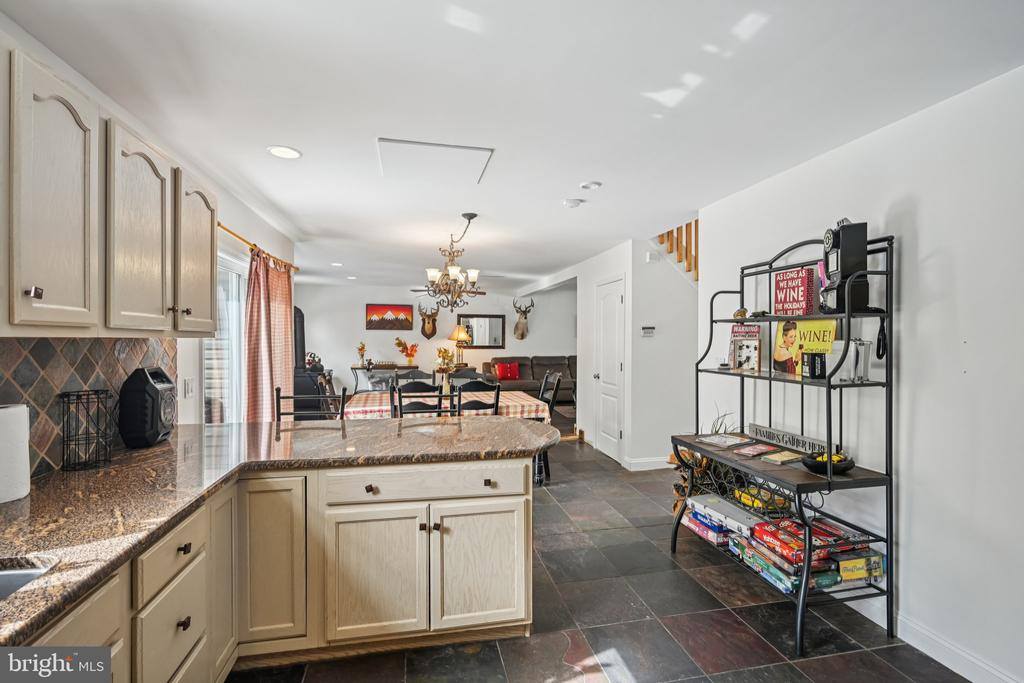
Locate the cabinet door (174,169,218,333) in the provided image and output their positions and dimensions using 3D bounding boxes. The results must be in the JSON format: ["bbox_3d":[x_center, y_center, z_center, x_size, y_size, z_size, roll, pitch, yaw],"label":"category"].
[{"bbox_3d":[-1.447,-0.387,2.110,0.022,0.695,0.375,0,0,-11],"label":"cabinet door"}]

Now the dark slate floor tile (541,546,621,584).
[{"bbox_3d":[0.403,1.378,2.808,0.395,0.012,0.395,0,0,-12],"label":"dark slate floor tile"}]

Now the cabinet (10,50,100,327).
[{"bbox_3d":[-1.411,-0.385,1.250,0.310,0.710,0.330,0,0,-11],"label":"cabinet"}]

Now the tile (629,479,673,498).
[{"bbox_3d":[1.336,1.374,4.222,0.395,0.012,0.395,0,0,-12],"label":"tile"}]

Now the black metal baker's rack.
[{"bbox_3d":[1.397,0.401,2.536,0.565,1.945,1.030,0,0,-12],"label":"black metal baker's rack"}]

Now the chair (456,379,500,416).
[{"bbox_3d":[-0.375,0.865,4.380,0.460,1.040,0.500,0,0,-11],"label":"chair"}]

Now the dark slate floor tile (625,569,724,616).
[{"bbox_3d":[0.882,1.392,2.516,0.405,0.014,0.405,0,0,-11],"label":"dark slate floor tile"}]

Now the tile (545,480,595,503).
[{"bbox_3d":[0.560,1.392,4.107,0.405,0.014,0.405,0,0,-11],"label":"tile"}]

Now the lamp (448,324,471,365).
[{"bbox_3d":[-0.983,0.094,8.600,0.430,0.780,0.430,0,0,-11],"label":"lamp"}]

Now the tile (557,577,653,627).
[{"bbox_3d":[0.485,1.392,2.436,0.405,0.014,0.405,0,0,-11],"label":"tile"}]

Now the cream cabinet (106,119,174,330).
[{"bbox_3d":[-1.317,-0.371,1.618,0.020,0.665,0.362,0,0,-12],"label":"cream cabinet"}]

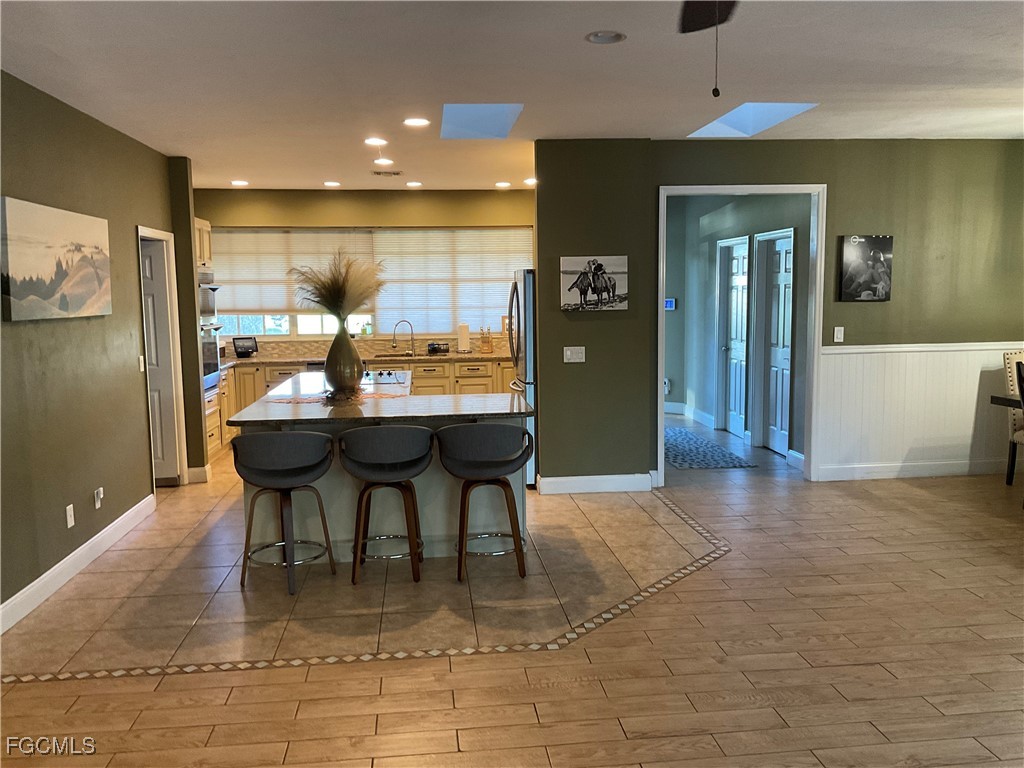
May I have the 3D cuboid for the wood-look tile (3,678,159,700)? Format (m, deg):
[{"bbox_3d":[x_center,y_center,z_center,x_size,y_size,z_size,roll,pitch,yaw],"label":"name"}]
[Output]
[{"bbox_3d":[-1.770,1.263,3.553,0.602,0.010,0.154,-2,6,-6],"label":"wood-look tile"}]

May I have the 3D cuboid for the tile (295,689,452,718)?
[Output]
[{"bbox_3d":[-0.531,1.263,3.366,0.602,0.010,0.154,-2,6,-6],"label":"tile"}]

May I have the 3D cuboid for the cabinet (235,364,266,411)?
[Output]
[{"bbox_3d":[-2.758,0.207,9.308,0.350,0.870,0.600,-2,6,-6],"label":"cabinet"}]

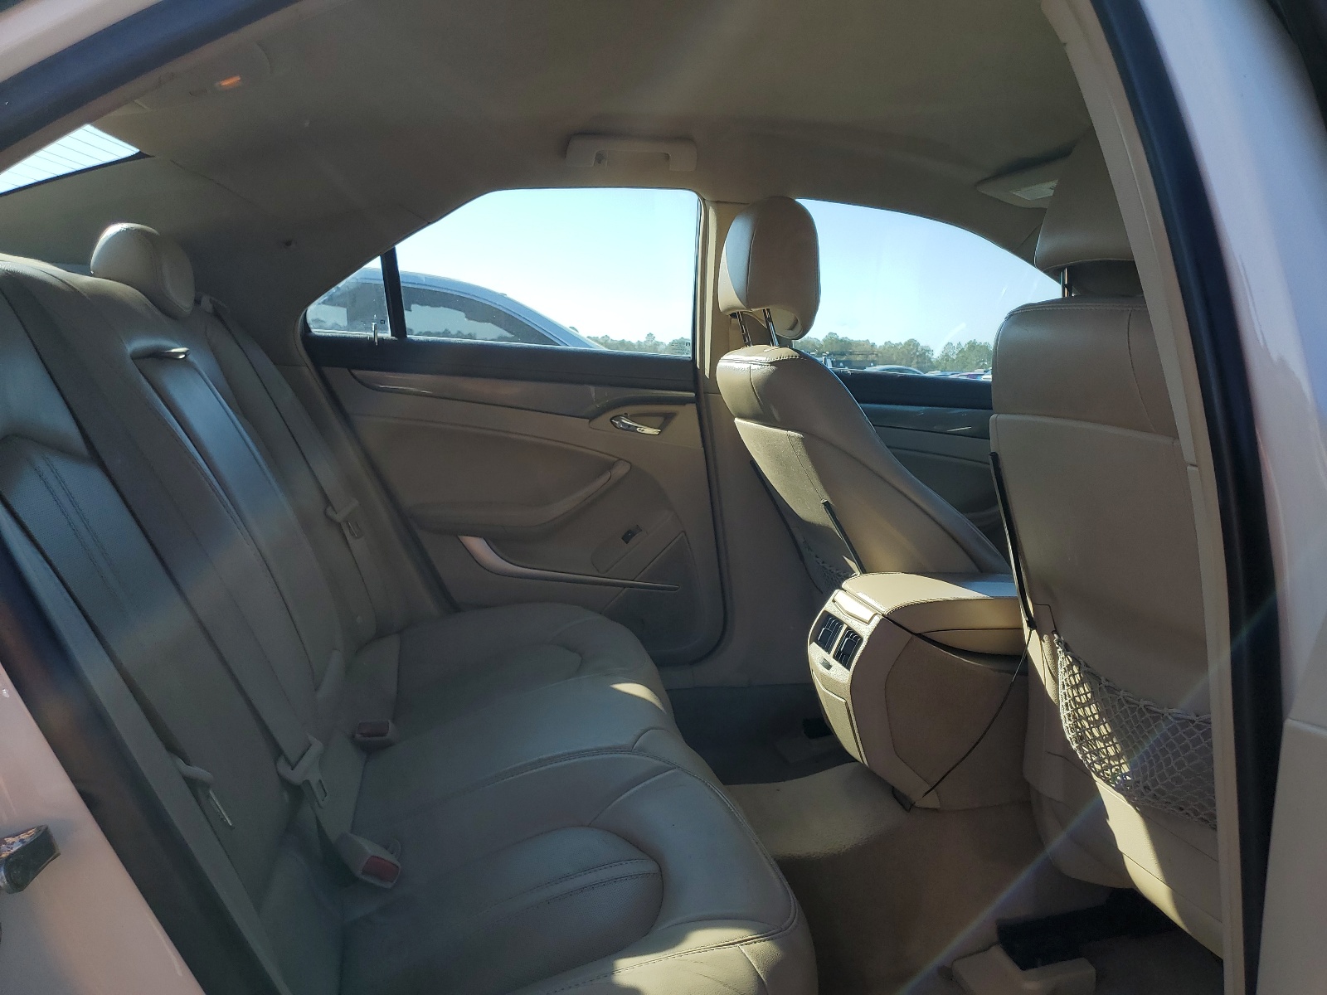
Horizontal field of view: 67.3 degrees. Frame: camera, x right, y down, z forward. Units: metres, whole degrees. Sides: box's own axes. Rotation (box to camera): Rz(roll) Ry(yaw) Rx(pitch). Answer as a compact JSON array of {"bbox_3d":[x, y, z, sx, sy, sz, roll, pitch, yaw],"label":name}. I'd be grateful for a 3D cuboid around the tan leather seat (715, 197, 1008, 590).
[{"bbox_3d":[0.548,-0.049,1.876,0.900,0.985,0.530,-1,7,-11],"label":"tan leather seat"}]

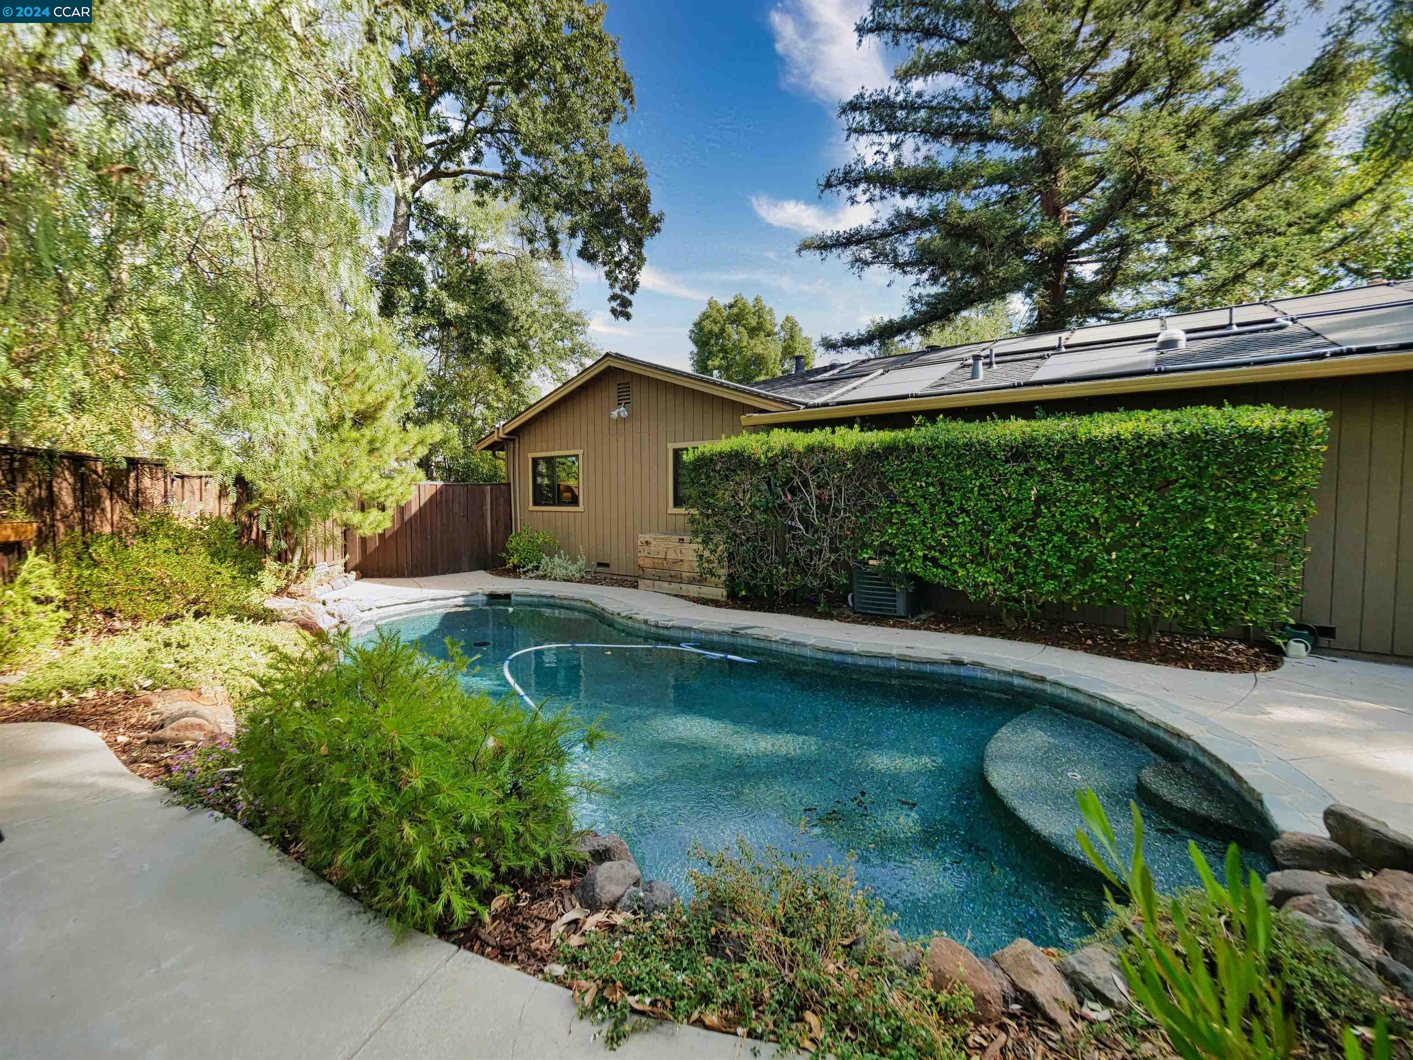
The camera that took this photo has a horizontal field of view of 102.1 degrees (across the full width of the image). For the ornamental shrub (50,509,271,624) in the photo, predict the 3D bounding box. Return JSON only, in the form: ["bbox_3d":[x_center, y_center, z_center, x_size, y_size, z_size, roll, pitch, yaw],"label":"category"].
[{"bbox_3d":[-5.750,0.388,6.132,1.300,1.200,1.900,2,4,30],"label":"ornamental shrub"}]

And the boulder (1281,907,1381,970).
[{"bbox_3d":[2.090,1.341,1.940,0.210,0.140,0.270,0,3,0],"label":"boulder"}]

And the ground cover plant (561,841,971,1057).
[{"bbox_3d":[0.110,1.232,1.744,1.220,0.350,0.600,1,4,20],"label":"ground cover plant"}]

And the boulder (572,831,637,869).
[{"bbox_3d":[-0.410,1.314,2.309,0.260,0.160,0.220,0,3,0],"label":"boulder"}]

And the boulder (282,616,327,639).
[{"bbox_3d":[-4.250,1.052,6.071,0.450,0.270,0.380,0,3,0],"label":"boulder"}]

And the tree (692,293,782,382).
[{"bbox_3d":[1.300,-5.133,24.746,4.300,10.400,4.300,0,3,0],"label":"tree"}]

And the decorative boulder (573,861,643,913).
[{"bbox_3d":[-0.365,1.319,2.139,0.240,0.165,0.220,0,3,0],"label":"decorative boulder"}]

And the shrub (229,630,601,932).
[{"bbox_3d":[-1.080,0.905,2.286,1.380,0.930,1.120,2,4,30],"label":"shrub"}]

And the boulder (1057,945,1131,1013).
[{"bbox_3d":[1.165,1.347,1.740,0.200,0.150,0.220,-2,4,-25],"label":"boulder"}]

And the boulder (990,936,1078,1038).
[{"bbox_3d":[0.945,1.326,1.679,0.200,0.200,0.260,-2,4,-25],"label":"boulder"}]

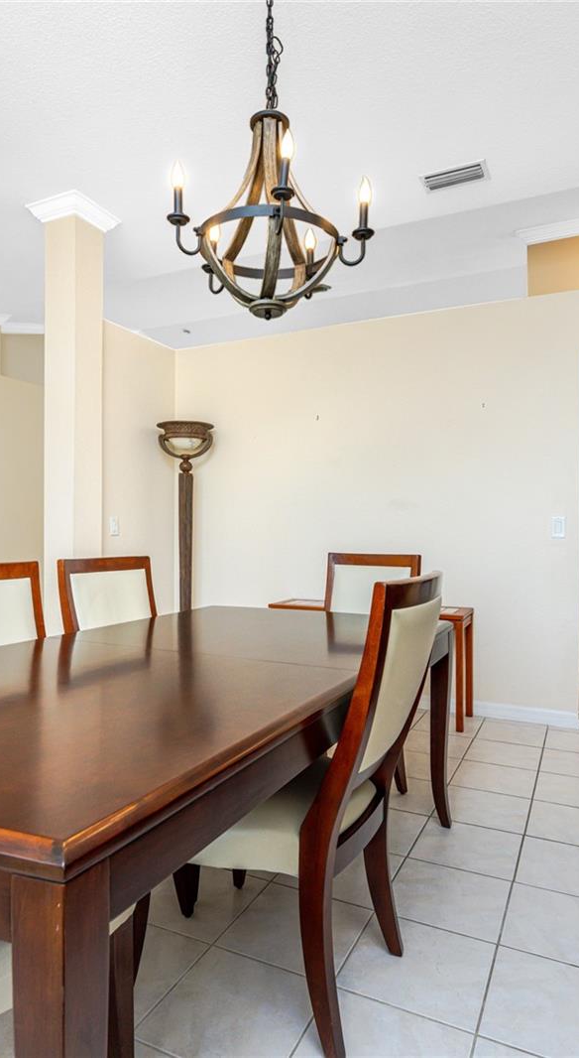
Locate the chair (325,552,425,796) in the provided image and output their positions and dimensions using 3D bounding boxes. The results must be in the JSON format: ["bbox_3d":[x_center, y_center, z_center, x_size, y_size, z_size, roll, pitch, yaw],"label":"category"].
[{"bbox_3d":[0.235,0.605,2.439,0.481,0.986,0.632,0,0,26],"label":"chair"}]

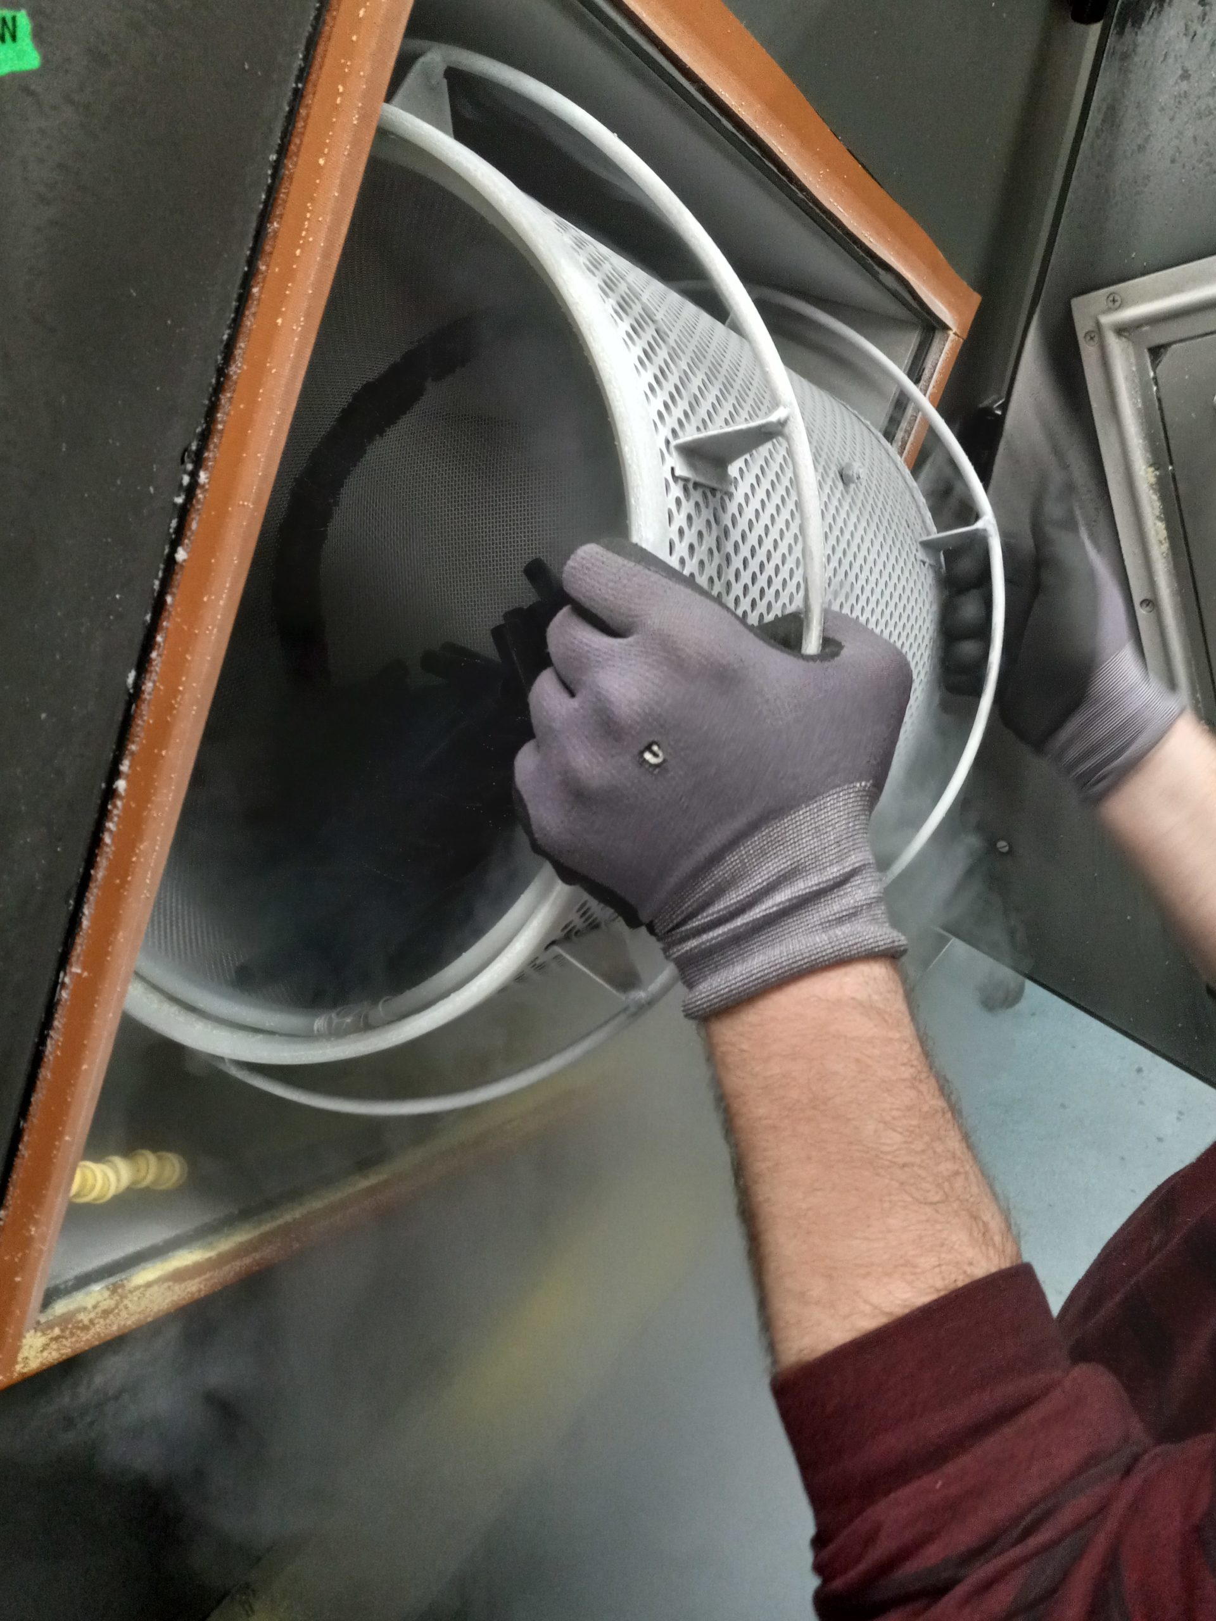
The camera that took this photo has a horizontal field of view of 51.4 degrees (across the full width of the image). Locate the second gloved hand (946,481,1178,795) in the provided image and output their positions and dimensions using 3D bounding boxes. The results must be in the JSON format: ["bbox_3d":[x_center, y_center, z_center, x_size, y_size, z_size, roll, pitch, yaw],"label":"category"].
[{"bbox_3d":[0.260,-0.099,0.725,0.125,0.170,0.100,-21,3,19],"label":"second gloved hand"}]

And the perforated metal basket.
[{"bbox_3d":[-0.048,-0.097,0.641,0.410,0.410,0.405,27,17,23],"label":"perforated metal basket"}]

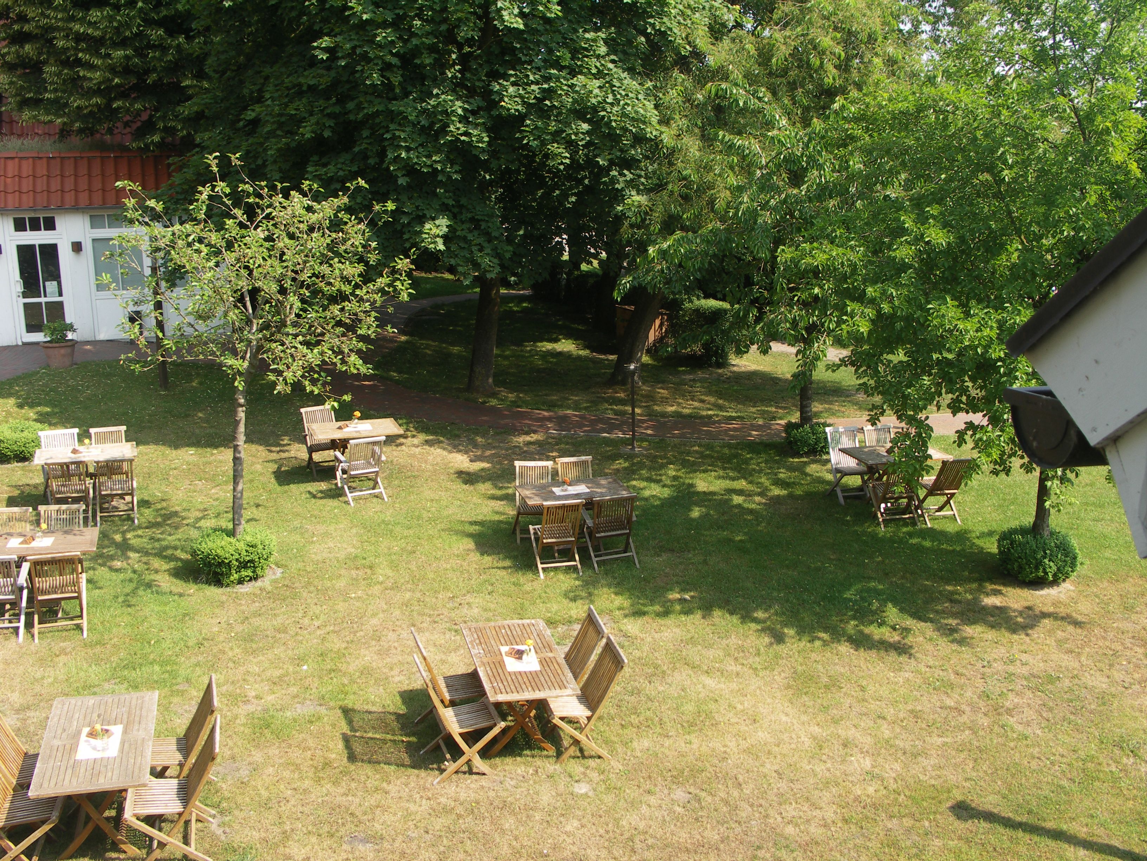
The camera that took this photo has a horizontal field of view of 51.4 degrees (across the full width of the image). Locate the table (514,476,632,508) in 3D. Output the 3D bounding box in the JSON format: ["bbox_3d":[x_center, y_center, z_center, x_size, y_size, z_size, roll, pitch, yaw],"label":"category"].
[{"bbox_3d":[-0.014,1.038,13.912,1.220,0.732,0.693,-3,17,-17],"label":"table"}]

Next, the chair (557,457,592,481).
[{"bbox_3d":[0.077,0.824,14.238,0.476,0.888,0.604,-3,18,-16],"label":"chair"}]

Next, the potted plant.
[{"bbox_3d":[-9.476,-1.595,22.007,0.660,0.840,0.660,2,17,0],"label":"potted plant"}]

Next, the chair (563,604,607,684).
[{"bbox_3d":[-0.076,2.031,10.173,0.604,0.888,0.476,-3,17,-14],"label":"chair"}]

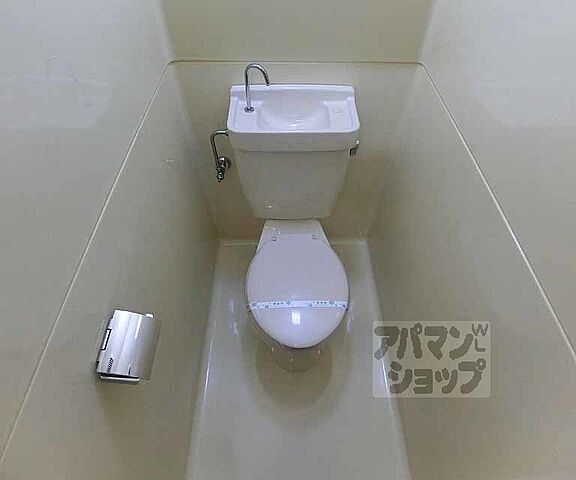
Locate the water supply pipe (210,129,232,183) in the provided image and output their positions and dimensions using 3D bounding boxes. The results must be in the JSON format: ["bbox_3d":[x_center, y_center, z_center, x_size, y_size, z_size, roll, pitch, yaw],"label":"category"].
[{"bbox_3d":[-0.247,-0.329,1.277,0.076,0.234,0.116,-1,54,0],"label":"water supply pipe"}]

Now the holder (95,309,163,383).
[{"bbox_3d":[-0.334,0.228,0.697,0.099,0.091,0.149,-1,54,0],"label":"holder"}]

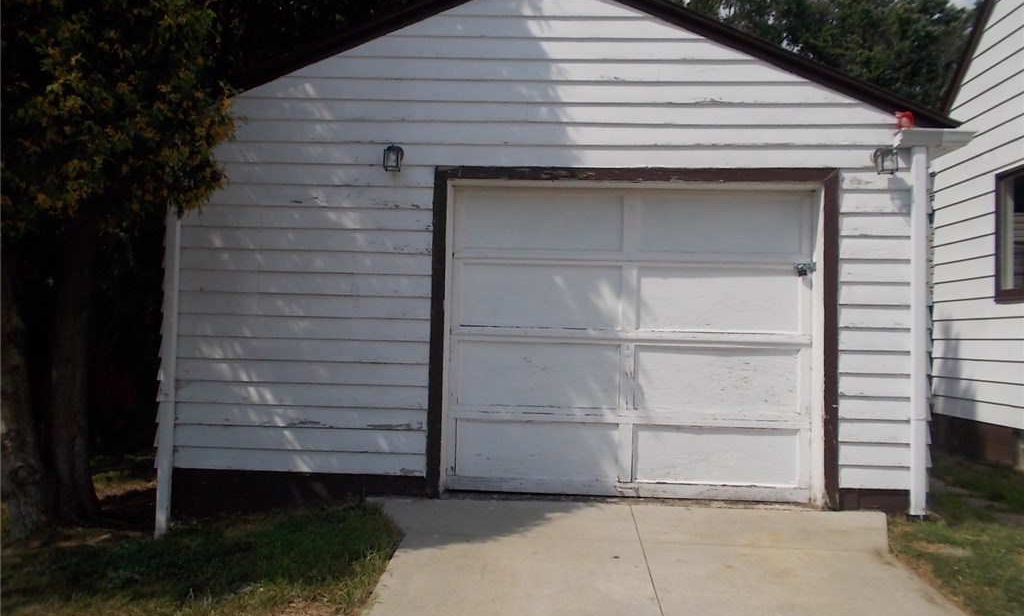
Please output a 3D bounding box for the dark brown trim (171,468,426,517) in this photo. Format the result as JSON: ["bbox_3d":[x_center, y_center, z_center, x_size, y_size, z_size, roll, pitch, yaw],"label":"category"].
[{"bbox_3d":[-1.409,1.240,5.693,1.712,0.313,0.070,1,-3,3],"label":"dark brown trim"}]

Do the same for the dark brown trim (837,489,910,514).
[{"bbox_3d":[2.319,1.235,5.505,0.462,0.158,0.060,1,-3,3],"label":"dark brown trim"}]

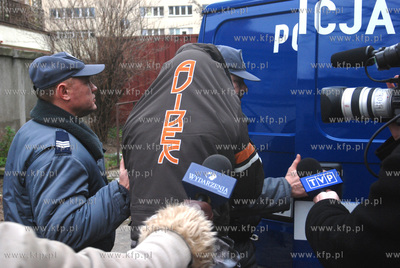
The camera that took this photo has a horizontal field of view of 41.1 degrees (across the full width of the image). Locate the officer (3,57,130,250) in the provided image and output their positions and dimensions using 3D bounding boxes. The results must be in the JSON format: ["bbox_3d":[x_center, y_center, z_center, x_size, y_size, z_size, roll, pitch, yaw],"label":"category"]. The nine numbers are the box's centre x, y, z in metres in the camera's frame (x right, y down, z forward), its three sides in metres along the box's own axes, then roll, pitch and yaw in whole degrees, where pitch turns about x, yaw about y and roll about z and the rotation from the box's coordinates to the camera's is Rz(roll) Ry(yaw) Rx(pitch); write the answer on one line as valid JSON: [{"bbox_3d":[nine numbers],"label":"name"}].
[{"bbox_3d":[-0.510,0.585,2.110,0.470,1.800,0.580,-2,4,-22],"label":"officer"}]

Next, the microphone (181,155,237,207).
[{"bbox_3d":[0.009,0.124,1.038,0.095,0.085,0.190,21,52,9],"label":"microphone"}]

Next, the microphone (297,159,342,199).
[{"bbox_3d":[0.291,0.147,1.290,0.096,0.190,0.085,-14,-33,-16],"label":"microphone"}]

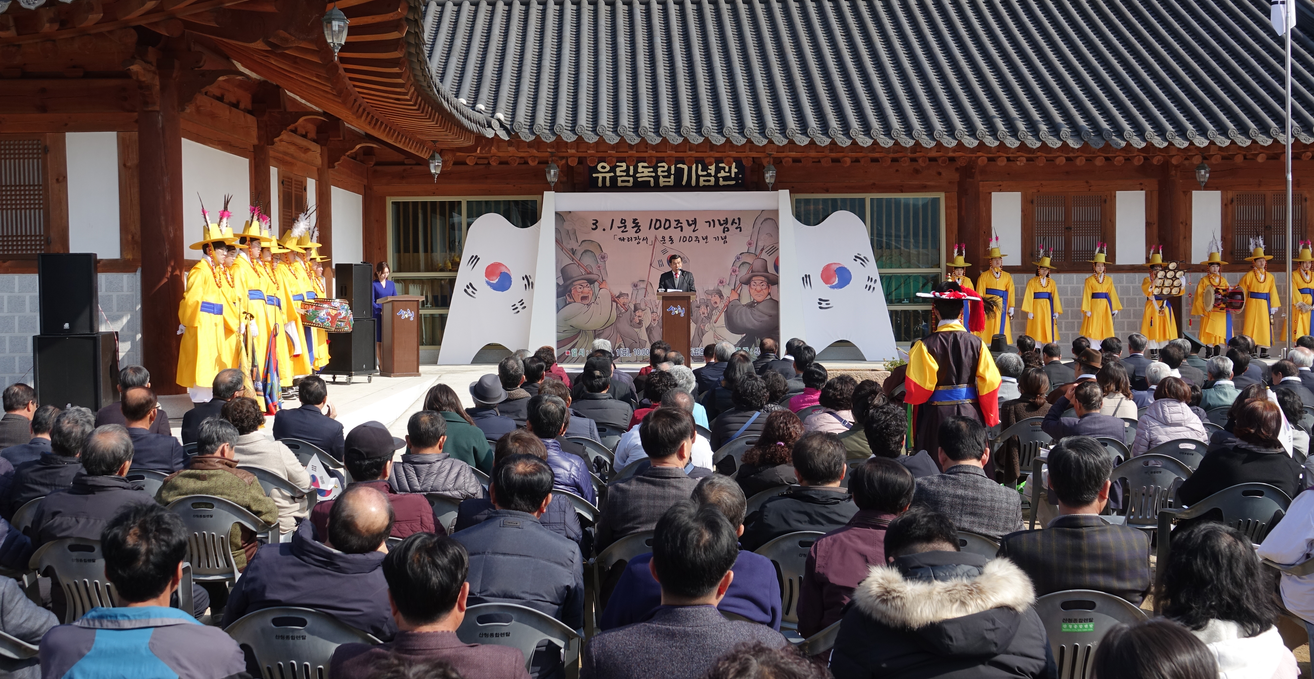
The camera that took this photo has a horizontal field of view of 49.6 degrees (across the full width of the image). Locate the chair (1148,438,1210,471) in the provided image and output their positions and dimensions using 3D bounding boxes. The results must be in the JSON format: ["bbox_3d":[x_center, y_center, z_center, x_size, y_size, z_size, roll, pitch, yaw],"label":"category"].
[{"bbox_3d":[3.270,0.984,8.958,0.560,0.810,0.560,-1,2,-2],"label":"chair"}]

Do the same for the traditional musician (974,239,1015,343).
[{"bbox_3d":[5.461,-0.638,23.034,0.620,1.960,0.420,-1,2,-1],"label":"traditional musician"}]

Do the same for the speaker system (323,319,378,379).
[{"bbox_3d":[-4.138,0.109,19.182,0.550,0.710,0.540,0,2,29],"label":"speaker system"}]

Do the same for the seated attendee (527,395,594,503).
[{"bbox_3d":[-0.515,0.900,7.211,0.520,1.250,0.780,0,2,0],"label":"seated attendee"}]

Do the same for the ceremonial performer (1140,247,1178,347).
[{"bbox_3d":[8.092,-0.583,22.870,0.620,1.800,0.500,-1,2,-1],"label":"ceremonial performer"}]

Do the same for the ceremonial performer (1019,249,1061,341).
[{"bbox_3d":[6.308,-0.578,23.384,0.660,1.810,0.450,0,2,0],"label":"ceremonial performer"}]

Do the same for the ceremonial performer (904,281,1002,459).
[{"bbox_3d":[1.805,0.513,8.672,0.600,1.800,0.460,-1,2,0],"label":"ceremonial performer"}]

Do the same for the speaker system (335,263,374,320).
[{"bbox_3d":[-4.154,-0.648,19.328,0.380,0.730,0.470,0,2,23],"label":"speaker system"}]

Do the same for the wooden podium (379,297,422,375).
[{"bbox_3d":[-3.644,-0.056,20.336,0.550,1.140,0.500,-2,2,-30],"label":"wooden podium"}]

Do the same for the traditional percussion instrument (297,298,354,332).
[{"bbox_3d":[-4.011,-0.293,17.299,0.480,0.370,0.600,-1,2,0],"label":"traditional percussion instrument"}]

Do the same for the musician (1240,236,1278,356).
[{"bbox_3d":[9.937,-0.686,23.493,0.590,1.960,0.460,-1,2,-2],"label":"musician"}]

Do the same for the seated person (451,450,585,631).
[{"bbox_3d":[-0.421,0.938,4.545,0.500,1.220,0.780,-1,2,0],"label":"seated person"}]

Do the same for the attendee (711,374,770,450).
[{"bbox_3d":[0.628,0.799,9.451,0.520,1.200,0.700,-1,2,0],"label":"attendee"}]

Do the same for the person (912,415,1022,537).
[{"bbox_3d":[1.240,0.929,5.971,0.520,1.250,0.780,0,2,3],"label":"person"}]

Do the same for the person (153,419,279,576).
[{"bbox_3d":[-2.197,0.960,7.497,0.580,1.200,0.800,-1,2,4],"label":"person"}]

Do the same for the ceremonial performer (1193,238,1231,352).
[{"bbox_3d":[9.158,-0.670,23.494,0.590,1.940,0.480,-1,2,0],"label":"ceremonial performer"}]

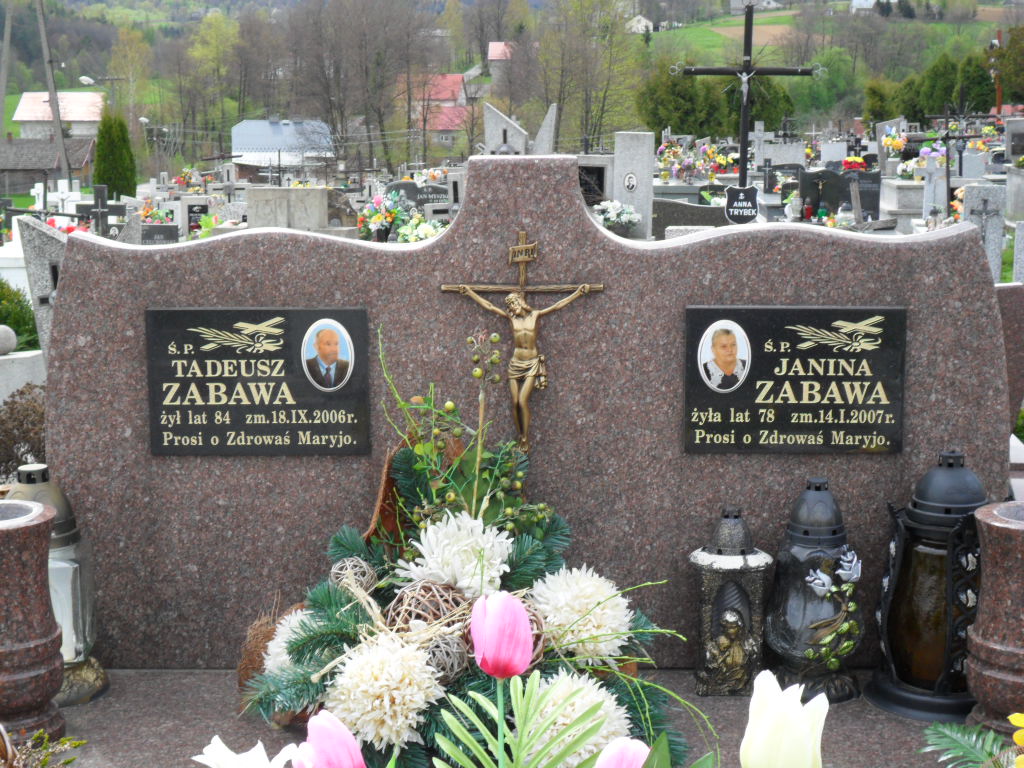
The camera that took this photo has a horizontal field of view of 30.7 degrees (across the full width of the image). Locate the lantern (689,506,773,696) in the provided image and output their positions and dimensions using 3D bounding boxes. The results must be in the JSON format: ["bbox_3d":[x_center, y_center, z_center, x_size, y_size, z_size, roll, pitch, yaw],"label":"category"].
[{"bbox_3d":[0.296,0.287,2.517,0.113,0.248,0.108,0,10,0],"label":"lantern"}]

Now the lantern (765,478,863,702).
[{"bbox_3d":[0.407,0.269,2.498,0.128,0.290,0.120,0,10,0],"label":"lantern"}]

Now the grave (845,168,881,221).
[{"bbox_3d":[4.890,-2.630,26.000,0.570,0.710,0.120,0,11,-1],"label":"grave"}]

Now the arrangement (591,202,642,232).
[{"bbox_3d":[0.813,-1.280,14.500,0.370,0.290,0.330,0,10,0],"label":"arrangement"}]

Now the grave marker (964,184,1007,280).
[{"bbox_3d":[3.926,-1.227,15.500,0.360,0.860,0.120,0,11,-1],"label":"grave marker"}]

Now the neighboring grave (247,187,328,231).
[{"bbox_3d":[-2.048,-1.601,17.000,0.750,0.410,0.300,0,10,0],"label":"neighboring grave"}]

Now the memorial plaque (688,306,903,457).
[{"bbox_3d":[0.421,-0.005,2.770,0.325,0.218,0.026,0,11,-1],"label":"memorial plaque"}]

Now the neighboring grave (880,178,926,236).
[{"bbox_3d":[4.949,-2.251,23.500,0.620,0.720,1.000,0,11,-1],"label":"neighboring grave"}]

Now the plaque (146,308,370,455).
[{"bbox_3d":[-0.373,-0.003,2.750,0.325,0.218,0.026,0,11,-1],"label":"plaque"}]

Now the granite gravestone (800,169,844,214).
[{"bbox_3d":[4.318,-2.637,26.000,0.600,0.700,0.120,0,11,-1],"label":"granite gravestone"}]

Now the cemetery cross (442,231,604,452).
[{"bbox_3d":[0.014,-0.055,2.505,0.217,0.301,0.040,0,10,0],"label":"cemetery cross"}]

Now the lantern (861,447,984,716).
[{"bbox_3d":[0.576,0.251,2.476,0.200,0.334,0.200,0,10,0],"label":"lantern"}]

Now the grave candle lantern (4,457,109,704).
[{"bbox_3d":[-0.639,0.262,2.501,0.165,0.304,0.160,0,10,0],"label":"grave candle lantern"}]

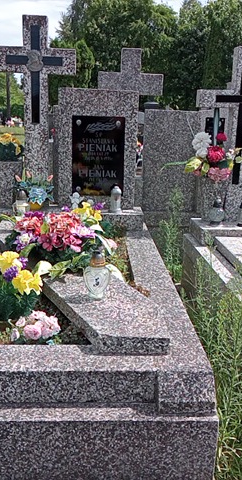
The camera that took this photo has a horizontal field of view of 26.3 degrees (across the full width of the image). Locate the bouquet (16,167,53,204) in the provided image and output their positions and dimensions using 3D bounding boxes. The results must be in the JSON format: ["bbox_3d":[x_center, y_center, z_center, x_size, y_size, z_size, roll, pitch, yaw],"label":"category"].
[{"bbox_3d":[-0.584,-0.342,3.488,0.264,0.278,0.225,1,14,-3],"label":"bouquet"}]

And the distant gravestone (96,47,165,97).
[{"bbox_3d":[0.059,-0.889,4.198,0.520,1.250,0.110,1,14,-3],"label":"distant gravestone"}]

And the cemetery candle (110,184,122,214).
[{"bbox_3d":[-0.032,-0.280,3.494,0.075,0.186,0.075,1,14,-3],"label":"cemetery candle"}]

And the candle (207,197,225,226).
[{"bbox_3d":[0.661,-0.207,3.568,0.112,0.192,0.112,1,14,-4],"label":"candle"}]

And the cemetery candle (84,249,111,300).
[{"bbox_3d":[-0.086,0.126,1.931,0.105,0.188,0.080,1,14,-3],"label":"cemetery candle"}]

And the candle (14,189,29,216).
[{"bbox_3d":[-0.649,-0.241,3.386,0.105,0.185,0.105,1,14,-3],"label":"candle"}]

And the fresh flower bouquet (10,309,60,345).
[{"bbox_3d":[-0.309,0.307,1.883,0.184,0.103,0.150,1,14,-3],"label":"fresh flower bouquet"}]

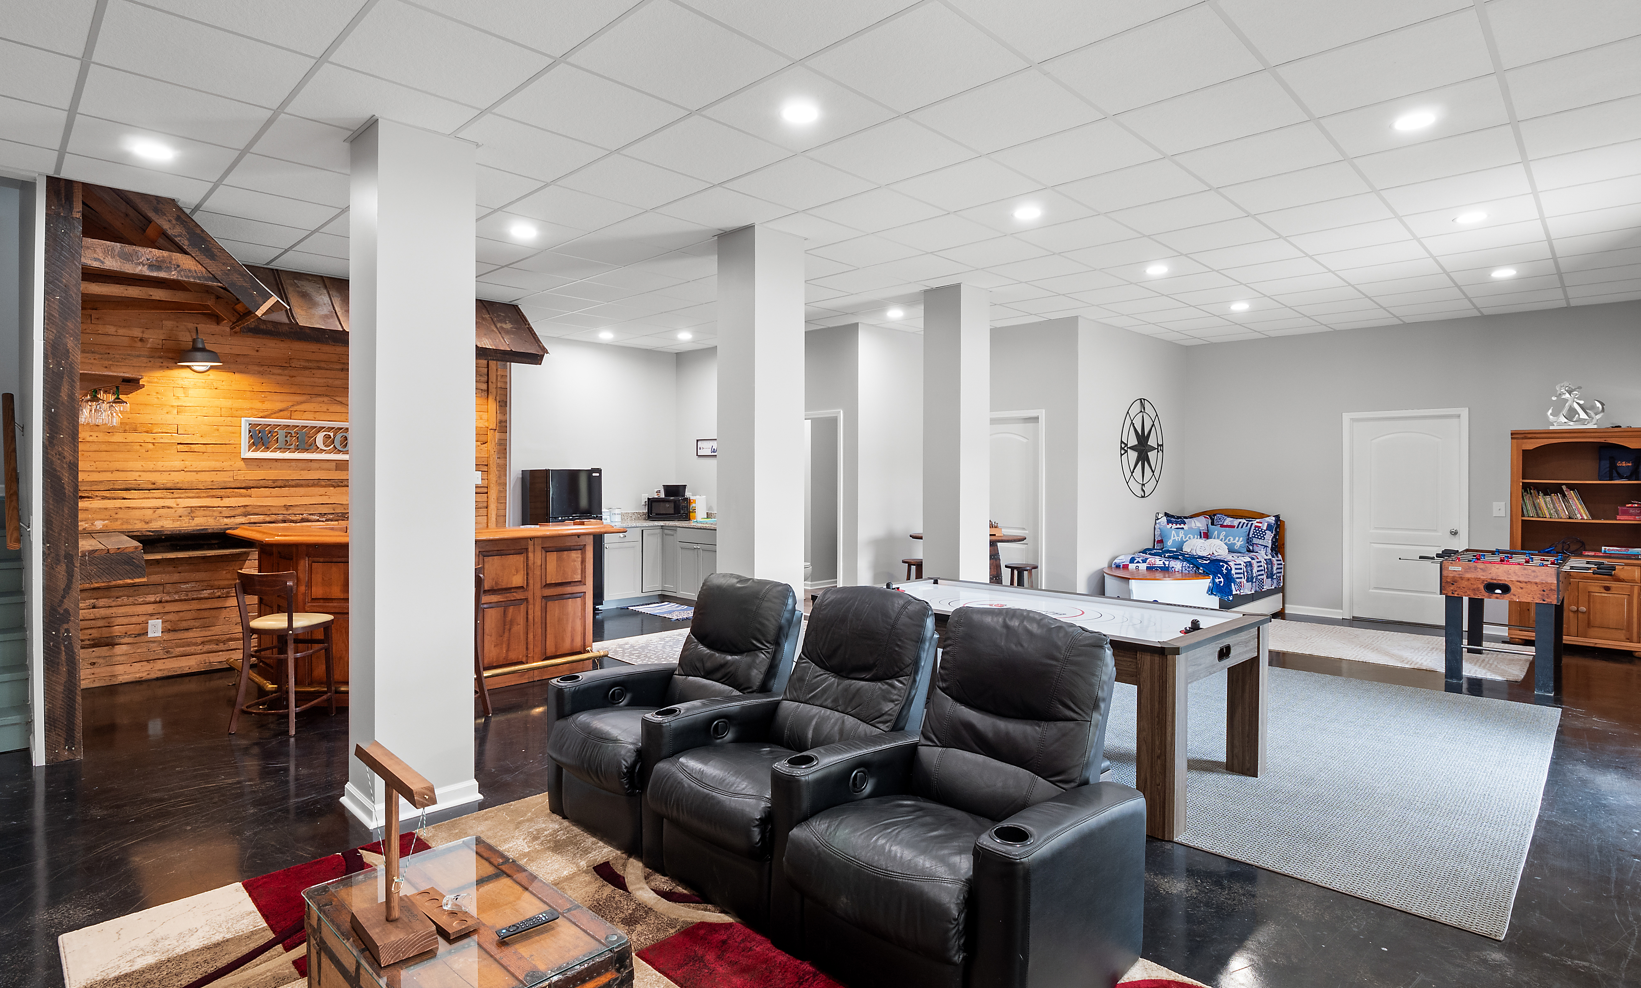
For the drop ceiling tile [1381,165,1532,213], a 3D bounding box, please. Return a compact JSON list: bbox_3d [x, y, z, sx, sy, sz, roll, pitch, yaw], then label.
[{"bbox_3d":[3.459,-1.650,4.121,0.590,0.020,0.590,1,1,44],"label":"drop ceiling tile"}]

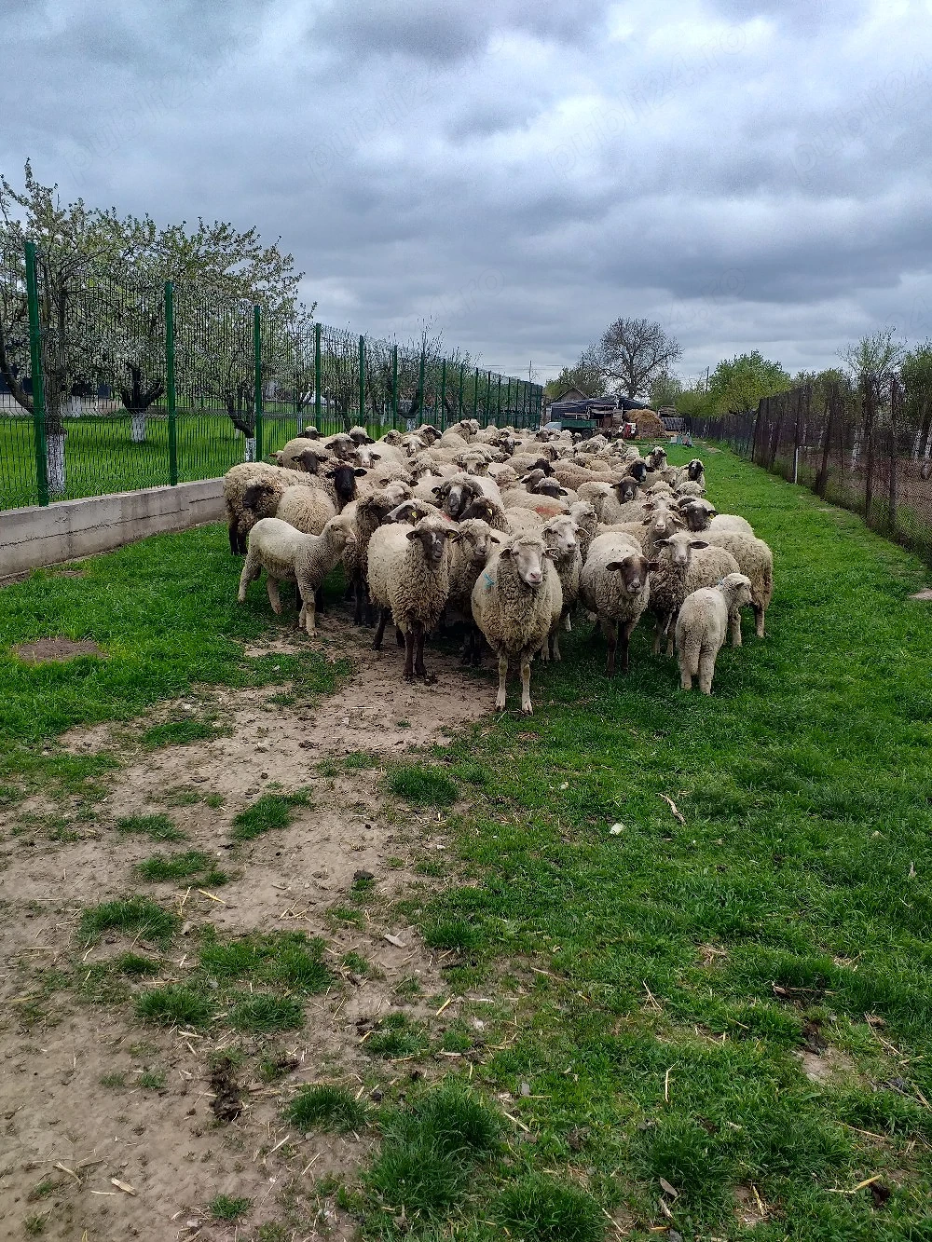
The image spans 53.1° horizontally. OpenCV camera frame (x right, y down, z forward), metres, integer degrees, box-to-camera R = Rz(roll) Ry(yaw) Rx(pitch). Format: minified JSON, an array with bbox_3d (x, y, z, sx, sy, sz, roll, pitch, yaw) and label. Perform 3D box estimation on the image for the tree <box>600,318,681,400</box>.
[{"bbox_3d":[13.950,-19.489,74.458,6.900,9.200,6.900,2,13,0],"label":"tree"}]

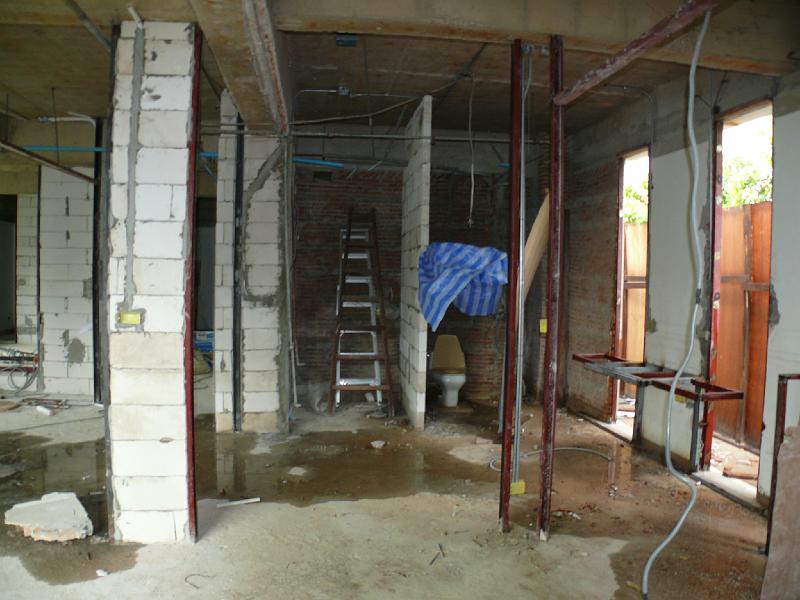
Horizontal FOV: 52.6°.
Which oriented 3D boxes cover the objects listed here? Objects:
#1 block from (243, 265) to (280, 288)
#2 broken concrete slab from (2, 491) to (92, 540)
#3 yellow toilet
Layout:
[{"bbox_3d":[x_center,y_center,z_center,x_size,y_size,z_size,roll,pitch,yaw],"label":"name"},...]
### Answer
[{"bbox_3d":[-1.321,-0.227,7.788,0.331,0.200,0.090,1,2,-6],"label":"block"},{"bbox_3d":[-2.063,1.278,4.777,0.480,0.130,0.480,1,2,-20],"label":"broken concrete slab"},{"bbox_3d":[0.595,0.841,9.858,0.385,0.820,0.700,1,2,-6],"label":"yellow toilet"}]

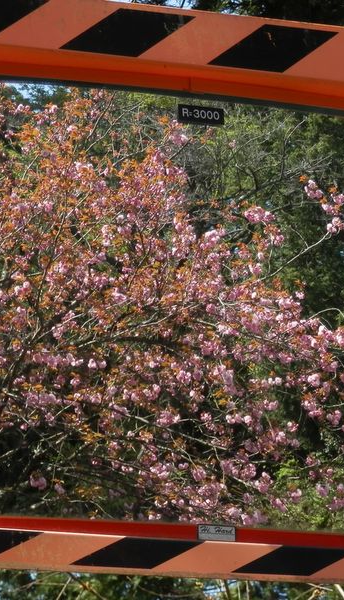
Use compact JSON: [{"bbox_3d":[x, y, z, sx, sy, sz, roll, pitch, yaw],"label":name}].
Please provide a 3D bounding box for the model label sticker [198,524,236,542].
[{"bbox_3d":[0.040,0.208,1.812,0.036,0.016,0.002,4,-19,-16],"label":"model label sticker"}]

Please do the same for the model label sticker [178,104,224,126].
[{"bbox_3d":[0.028,-0.180,1.983,0.047,0.020,0.002,3,-27,-17],"label":"model label sticker"}]

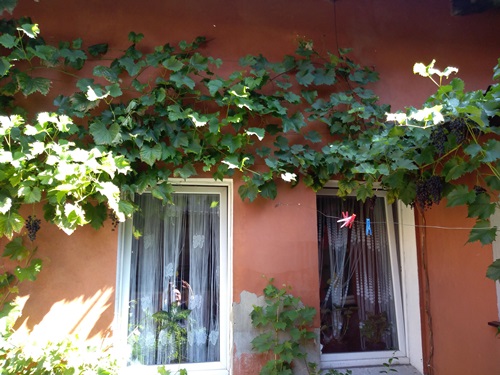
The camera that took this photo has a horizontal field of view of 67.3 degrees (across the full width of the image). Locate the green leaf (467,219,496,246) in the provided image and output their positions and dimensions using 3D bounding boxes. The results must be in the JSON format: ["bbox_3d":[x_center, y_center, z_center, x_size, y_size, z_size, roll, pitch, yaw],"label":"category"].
[{"bbox_3d":[1.420,0.270,2.303,0.180,0.164,0.040,-1,-26,6],"label":"green leaf"}]

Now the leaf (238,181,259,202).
[{"bbox_3d":[-0.010,0.028,2.577,0.132,0.148,0.050,1,-8,-9],"label":"leaf"}]

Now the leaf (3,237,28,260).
[{"bbox_3d":[-1.436,0.374,2.300,0.140,0.141,0.060,1,-8,-9],"label":"leaf"}]

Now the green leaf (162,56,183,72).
[{"bbox_3d":[-0.539,-0.867,2.647,0.155,0.113,0.060,2,-8,-13],"label":"green leaf"}]

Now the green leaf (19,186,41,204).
[{"bbox_3d":[-1.158,0.042,1.972,0.113,0.097,0.040,5,-25,-18],"label":"green leaf"}]

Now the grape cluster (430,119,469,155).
[{"bbox_3d":[1.368,-0.343,2.576,0.255,0.261,0.160,3,-14,-10],"label":"grape cluster"}]

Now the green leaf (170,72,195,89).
[{"bbox_3d":[-0.471,-0.747,2.622,0.168,0.112,0.060,2,-8,-13],"label":"green leaf"}]

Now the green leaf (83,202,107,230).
[{"bbox_3d":[-0.956,0.178,2.308,0.133,0.167,0.060,1,-8,-9],"label":"green leaf"}]

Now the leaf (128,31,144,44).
[{"bbox_3d":[-0.798,-1.054,2.639,0.103,0.101,0.050,1,-8,-9],"label":"leaf"}]

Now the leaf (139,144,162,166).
[{"bbox_3d":[-0.630,-0.203,2.377,0.149,0.143,0.040,4,-21,-12],"label":"leaf"}]

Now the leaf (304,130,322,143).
[{"bbox_3d":[0.466,-0.375,2.758,0.132,0.088,0.060,1,-8,-6],"label":"leaf"}]

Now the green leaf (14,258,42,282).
[{"bbox_3d":[-1.376,0.516,2.333,0.174,0.149,0.060,3,-8,-20],"label":"green leaf"}]

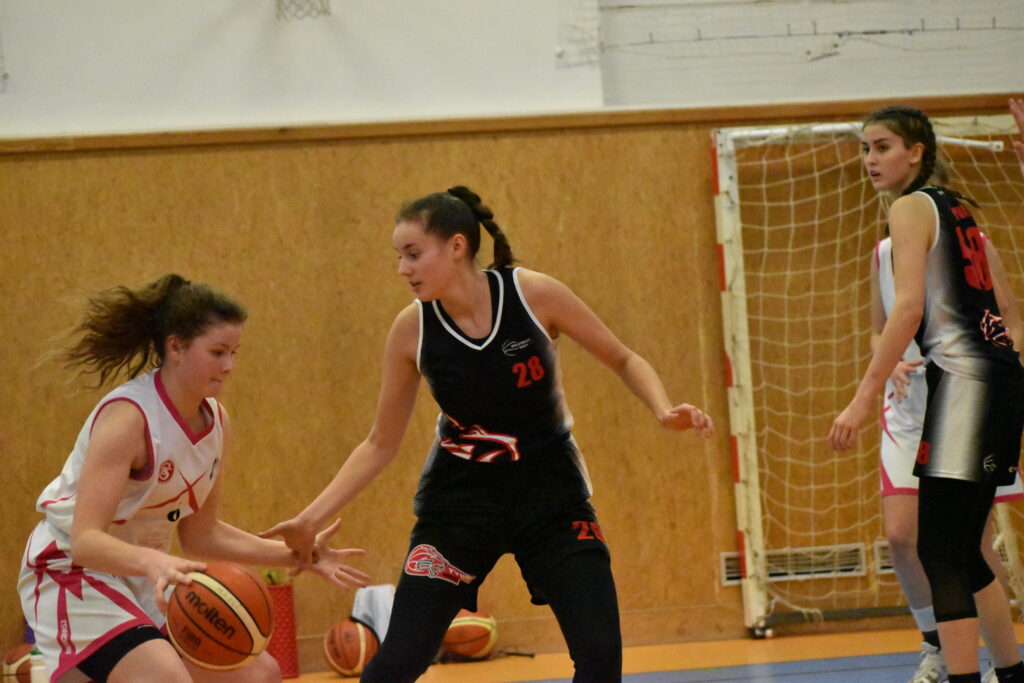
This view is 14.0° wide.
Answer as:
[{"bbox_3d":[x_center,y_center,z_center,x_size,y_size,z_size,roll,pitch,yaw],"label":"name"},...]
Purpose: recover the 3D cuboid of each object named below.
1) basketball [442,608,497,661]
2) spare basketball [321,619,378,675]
[{"bbox_3d":[-0.180,1.257,18.000,0.230,0.230,0.230,-4,-1,0],"label":"basketball"},{"bbox_3d":[-0.645,1.245,17.000,0.236,0.236,0.236,-4,-1,0],"label":"spare basketball"}]

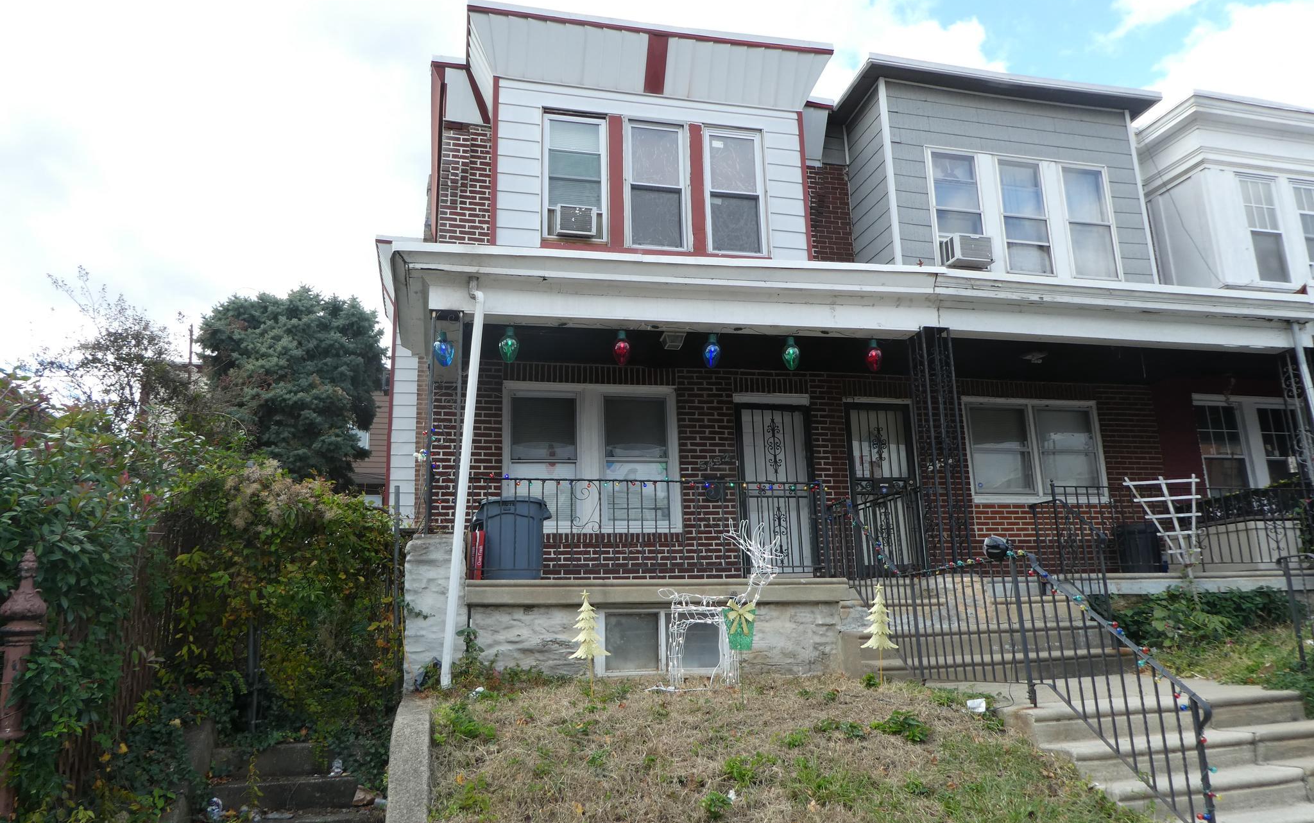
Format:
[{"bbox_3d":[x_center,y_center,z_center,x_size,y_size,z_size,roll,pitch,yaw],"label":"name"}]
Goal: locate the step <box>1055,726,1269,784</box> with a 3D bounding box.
[{"bbox_3d":[2.667,1.861,4.957,1.106,0.165,0.310,2,-15,-12],"label":"step"}]

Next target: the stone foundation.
[{"bbox_3d":[-0.179,1.560,7.250,3.506,1.088,0.530,2,-15,-12],"label":"stone foundation"}]

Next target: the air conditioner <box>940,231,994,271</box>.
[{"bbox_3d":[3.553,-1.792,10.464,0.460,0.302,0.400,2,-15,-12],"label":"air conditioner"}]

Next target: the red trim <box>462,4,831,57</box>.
[{"bbox_3d":[0.017,-4.171,10.021,4.100,0.051,0.050,2,-15,-12],"label":"red trim"}]

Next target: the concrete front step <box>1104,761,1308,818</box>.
[{"bbox_3d":[2.730,1.949,4.661,1.106,0.165,0.310,2,-15,-12],"label":"concrete front step"}]

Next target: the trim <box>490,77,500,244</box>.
[{"bbox_3d":[-1.694,-2.541,9.534,0.049,2.144,0.060,2,-15,-12],"label":"trim"}]

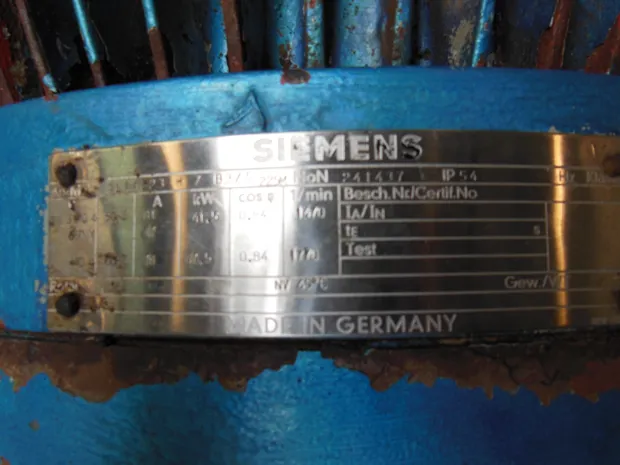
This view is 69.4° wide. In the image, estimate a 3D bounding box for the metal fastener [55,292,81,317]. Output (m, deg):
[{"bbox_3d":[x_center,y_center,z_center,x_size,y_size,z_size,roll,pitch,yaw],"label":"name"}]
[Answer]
[{"bbox_3d":[-0.067,0.020,0.123,0.007,0.007,0.003,-2,-4,22],"label":"metal fastener"}]

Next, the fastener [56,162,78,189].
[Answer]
[{"bbox_3d":[-0.069,-0.016,0.126,0.007,0.007,0.003,-2,-4,22],"label":"fastener"}]

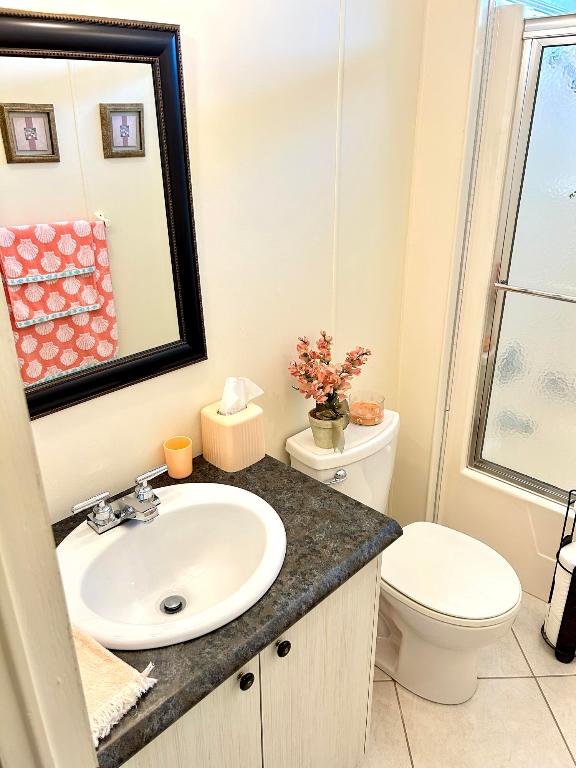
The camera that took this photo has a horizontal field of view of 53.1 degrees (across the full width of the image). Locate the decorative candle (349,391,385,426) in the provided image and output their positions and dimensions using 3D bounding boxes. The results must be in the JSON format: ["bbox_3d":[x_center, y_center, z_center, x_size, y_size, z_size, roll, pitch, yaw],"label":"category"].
[{"bbox_3d":[0.260,0.080,1.893,0.110,0.073,0.110,0,22,0],"label":"decorative candle"}]

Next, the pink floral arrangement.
[{"bbox_3d":[0.119,-0.026,1.672,0.205,0.270,0.230,19,30,39],"label":"pink floral arrangement"}]

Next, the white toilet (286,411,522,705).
[{"bbox_3d":[0.375,0.550,1.809,0.697,0.737,0.411,19,30,39],"label":"white toilet"}]

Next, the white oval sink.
[{"bbox_3d":[-0.232,0.405,1.183,0.445,0.170,0.493,19,30,39],"label":"white oval sink"}]

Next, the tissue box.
[{"bbox_3d":[-0.143,0.130,1.504,0.122,0.135,0.123,19,30,39],"label":"tissue box"}]

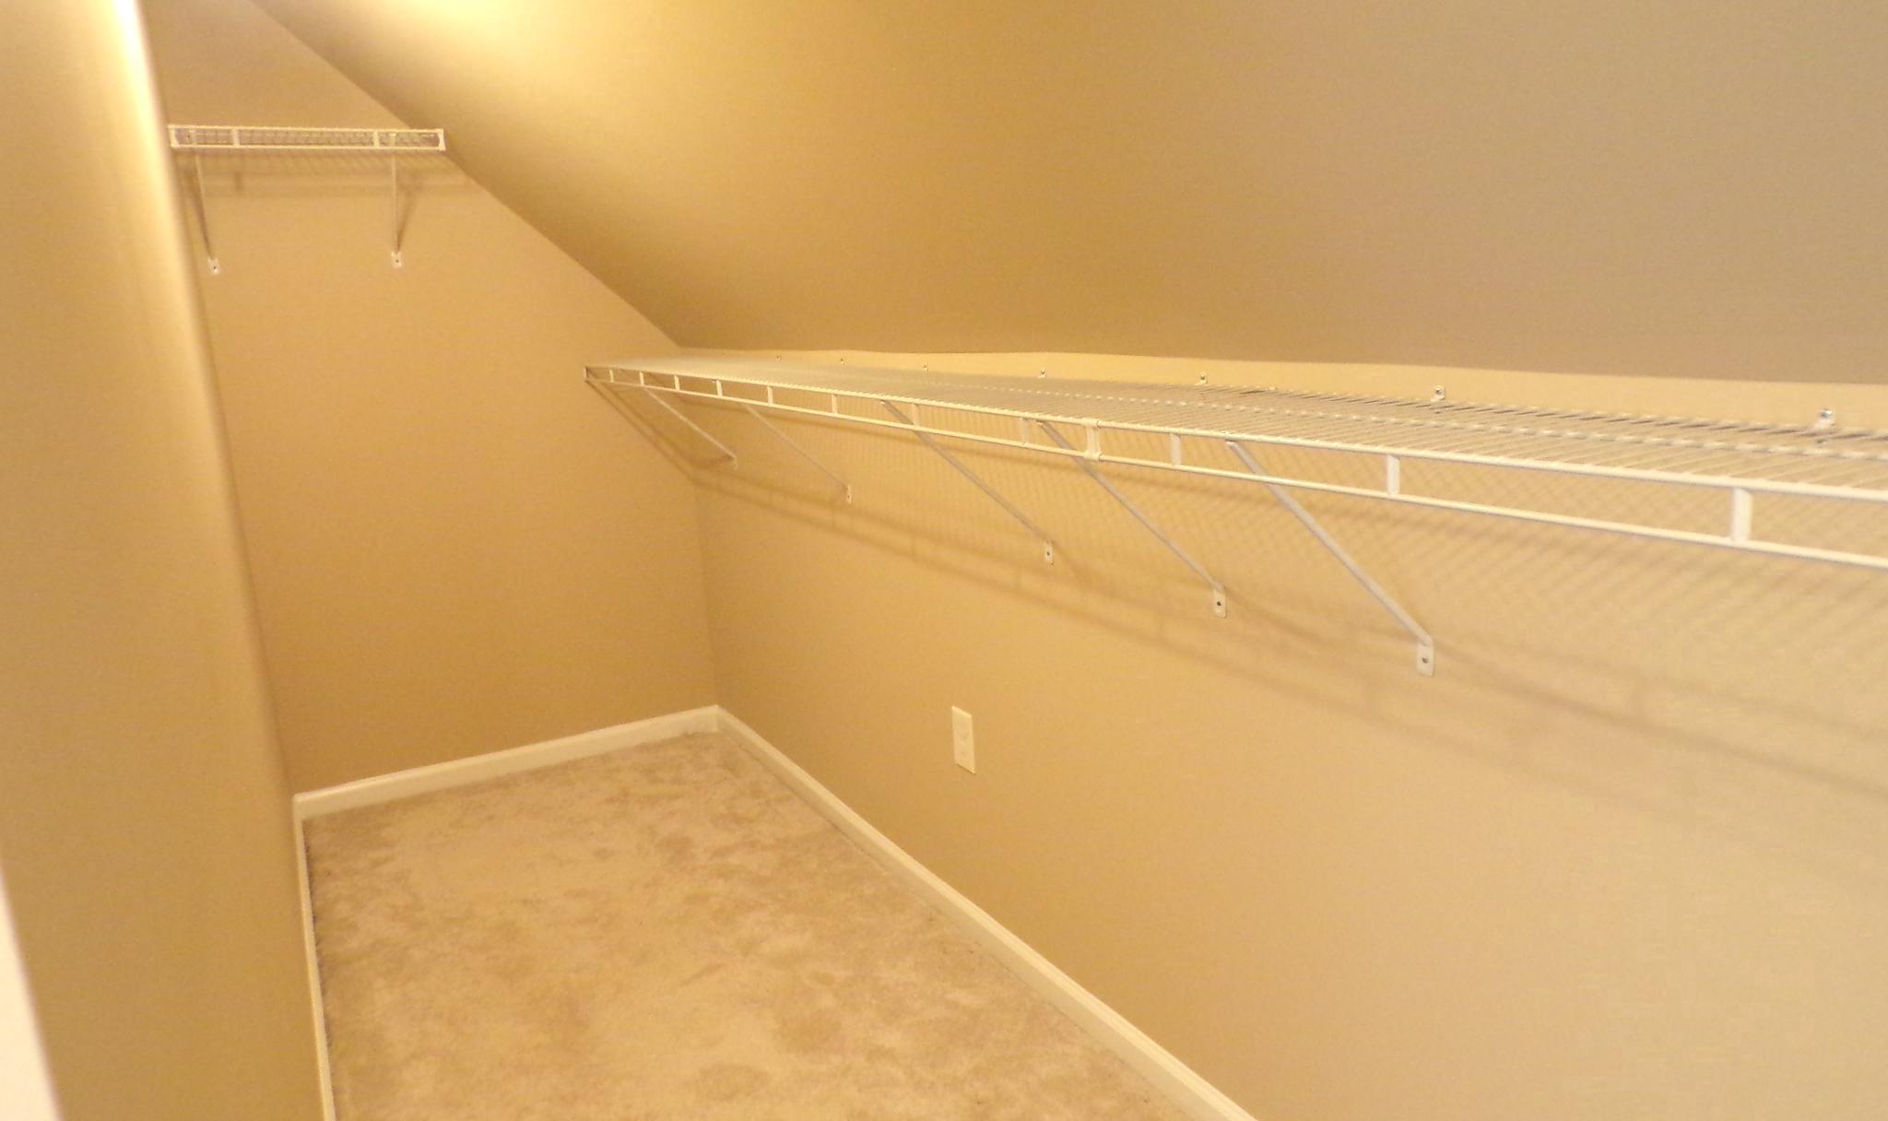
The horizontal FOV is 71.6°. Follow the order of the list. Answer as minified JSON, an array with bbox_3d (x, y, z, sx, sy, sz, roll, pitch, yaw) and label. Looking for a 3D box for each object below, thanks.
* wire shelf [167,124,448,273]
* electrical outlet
[{"bbox_3d":[-1.575,-0.909,3.302,0.605,0.322,0.300,-10,13,-26],"label":"wire shelf"},{"bbox_3d":[0.044,0.359,2.615,0.009,0.117,0.075,-10,13,-26],"label":"electrical outlet"}]

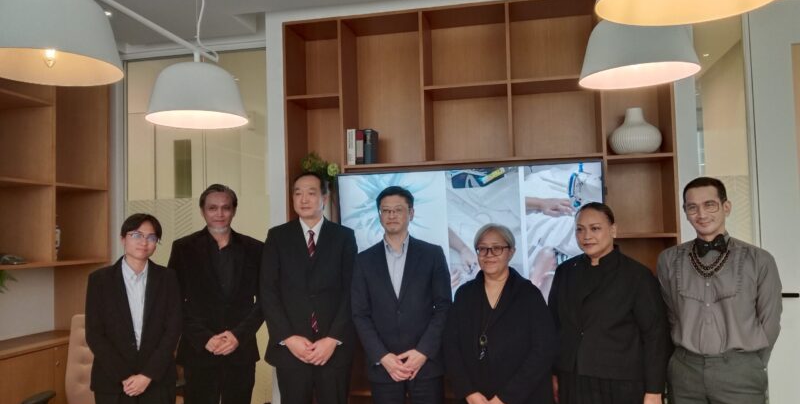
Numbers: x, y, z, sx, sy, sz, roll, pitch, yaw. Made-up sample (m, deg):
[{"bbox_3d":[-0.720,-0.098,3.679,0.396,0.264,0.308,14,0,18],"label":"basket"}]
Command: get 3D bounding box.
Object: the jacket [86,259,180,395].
[{"bbox_3d":[-1.284,0.591,2.900,0.460,0.625,0.300,0,-3,-26],"label":"jacket"}]

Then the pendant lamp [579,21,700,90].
[{"bbox_3d":[0.778,-0.517,1.978,0.365,0.223,0.365,-2,-3,0],"label":"pendant lamp"}]

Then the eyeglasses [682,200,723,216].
[{"bbox_3d":[1.214,0.022,2.385,0.137,0.043,0.140,-9,-6,38],"label":"eyeglasses"}]

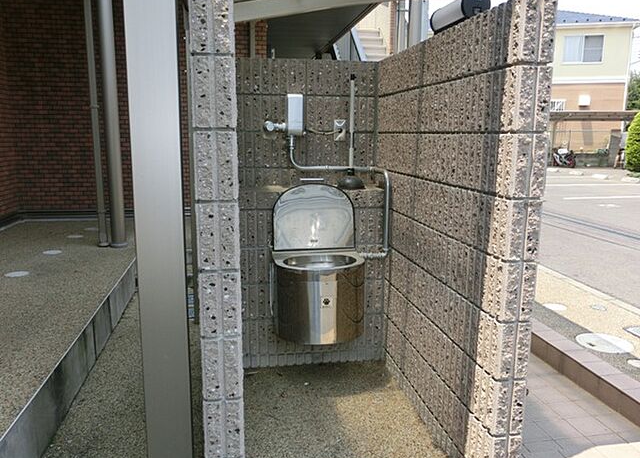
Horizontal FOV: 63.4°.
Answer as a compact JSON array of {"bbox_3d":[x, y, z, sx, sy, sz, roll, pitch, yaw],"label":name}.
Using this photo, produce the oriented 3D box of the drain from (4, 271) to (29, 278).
[{"bbox_3d":[-2.302,0.355,3.934,0.172,0.020,0.172,-1,11,-10],"label":"drain"}]

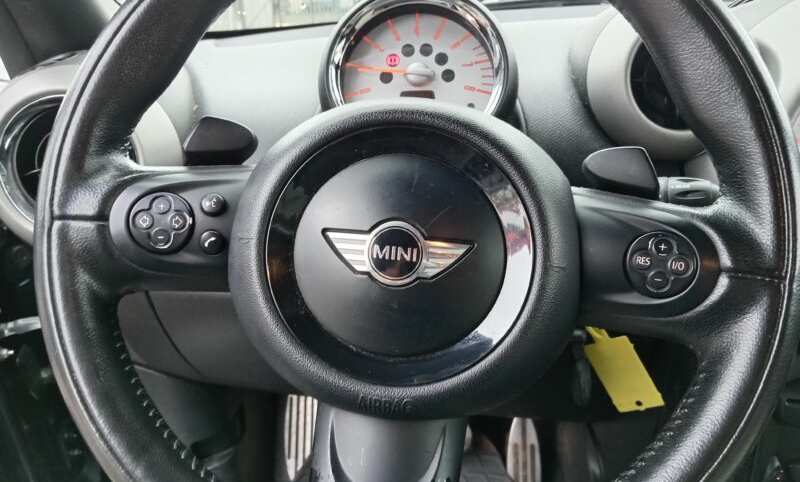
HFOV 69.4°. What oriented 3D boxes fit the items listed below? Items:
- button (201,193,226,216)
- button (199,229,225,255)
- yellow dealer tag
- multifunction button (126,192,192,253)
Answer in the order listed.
[{"bbox_3d":[-0.096,-0.019,0.298,0.012,0.011,0.006,1,-7,4],"label":"button"},{"bbox_3d":[-0.097,0.001,0.297,0.012,0.012,0.006,1,-7,4],"label":"button"},{"bbox_3d":[0.154,0.090,0.400,0.033,0.065,0.003,-29,-2,30],"label":"yellow dealer tag"},{"bbox_3d":[-0.124,-0.009,0.301,0.034,0.033,0.010,1,-7,4],"label":"multifunction button"}]

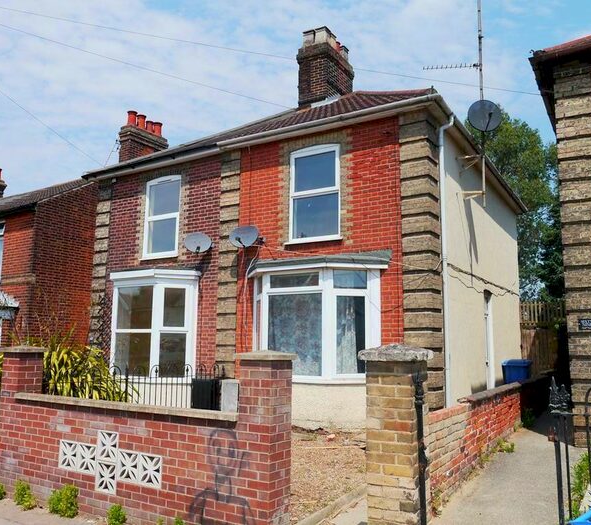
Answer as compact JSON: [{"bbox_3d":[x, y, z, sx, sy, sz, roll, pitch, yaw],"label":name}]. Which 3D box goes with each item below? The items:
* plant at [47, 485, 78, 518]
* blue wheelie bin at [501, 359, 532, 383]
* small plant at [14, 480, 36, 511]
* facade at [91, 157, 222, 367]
[{"bbox_3d":[-2.354,2.430,5.733,0.326,0.290,0.191,-4,-10,31],"label":"plant"},{"bbox_3d":[4.531,2.501,11.496,0.570,1.040,0.700,-3,-9,21],"label":"blue wheelie bin"},{"bbox_3d":[-2.887,2.489,6.051,0.218,0.256,0.185,-4,-10,31],"label":"small plant"},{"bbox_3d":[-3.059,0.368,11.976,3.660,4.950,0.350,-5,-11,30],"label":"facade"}]

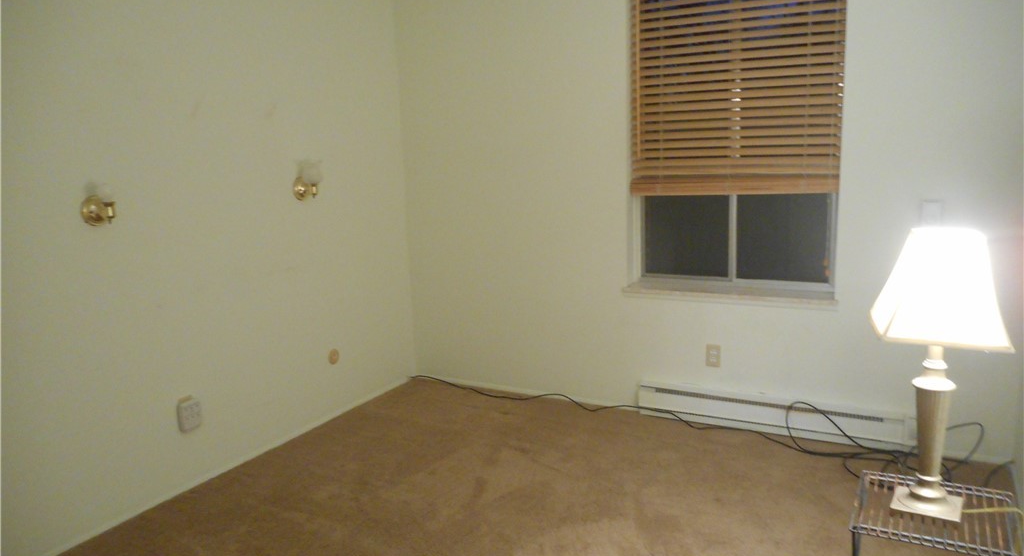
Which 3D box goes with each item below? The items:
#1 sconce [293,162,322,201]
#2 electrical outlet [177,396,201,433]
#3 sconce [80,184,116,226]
[{"bbox_3d":[-0.984,-0.472,3.612,0.132,0.187,0.108,3,12,28],"label":"sconce"},{"bbox_3d":[-1.363,0.573,3.119,0.034,0.129,0.091,3,12,28],"label":"electrical outlet"},{"bbox_3d":[-1.482,-0.267,2.691,0.132,0.161,0.108,3,12,28],"label":"sconce"}]

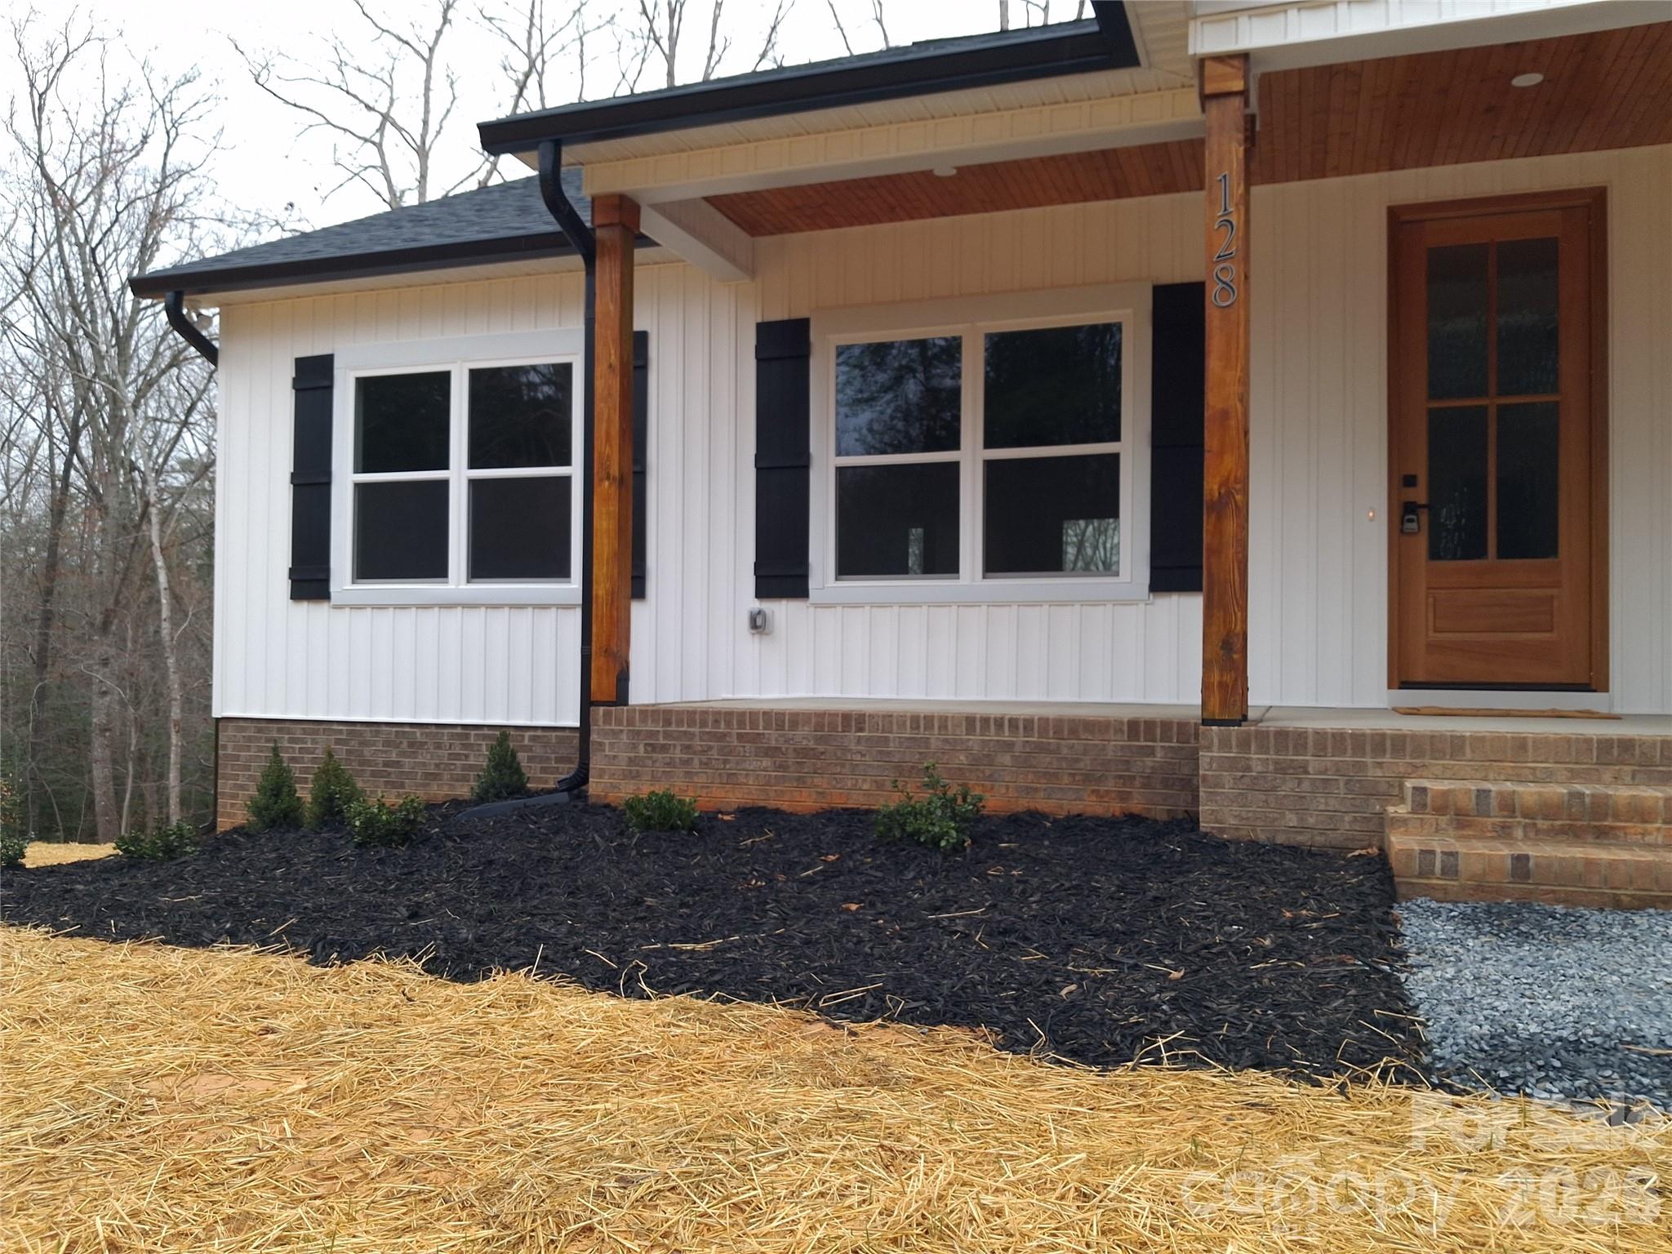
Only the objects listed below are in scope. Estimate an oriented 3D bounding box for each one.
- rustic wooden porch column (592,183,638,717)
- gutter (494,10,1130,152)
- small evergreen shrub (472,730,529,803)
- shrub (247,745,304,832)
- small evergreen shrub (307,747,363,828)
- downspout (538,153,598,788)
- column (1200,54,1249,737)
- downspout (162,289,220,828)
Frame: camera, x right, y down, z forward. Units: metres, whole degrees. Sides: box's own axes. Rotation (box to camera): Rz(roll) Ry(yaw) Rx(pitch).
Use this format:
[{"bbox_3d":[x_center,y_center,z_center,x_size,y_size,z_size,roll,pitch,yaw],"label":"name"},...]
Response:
[{"bbox_3d":[-1.145,-0.898,6.706,0.165,2.600,0.165,0,-1,19],"label":"rustic wooden porch column"},{"bbox_3d":[-0.233,-2.430,5.976,3.160,0.115,0.140,0,-1,19],"label":"gutter"},{"bbox_3d":[-2.090,0.850,8.099,0.350,0.460,0.350,0,-1,19],"label":"small evergreen shrub"},{"bbox_3d":[-3.719,1.063,8.652,0.370,0.560,0.370,0,-1,19],"label":"shrub"},{"bbox_3d":[-3.264,1.028,8.497,0.380,0.530,0.380,0,-1,19],"label":"small evergreen shrub"},{"bbox_3d":[-1.387,-0.758,6.548,0.250,3.190,0.520,0,-1,19],"label":"downspout"},{"bbox_3d":[1.513,-0.908,5.077,0.165,2.580,0.165,0,-1,19],"label":"column"},{"bbox_3d":[-4.608,-0.437,9.336,0.220,3.800,0.500,0,-1,19],"label":"downspout"}]

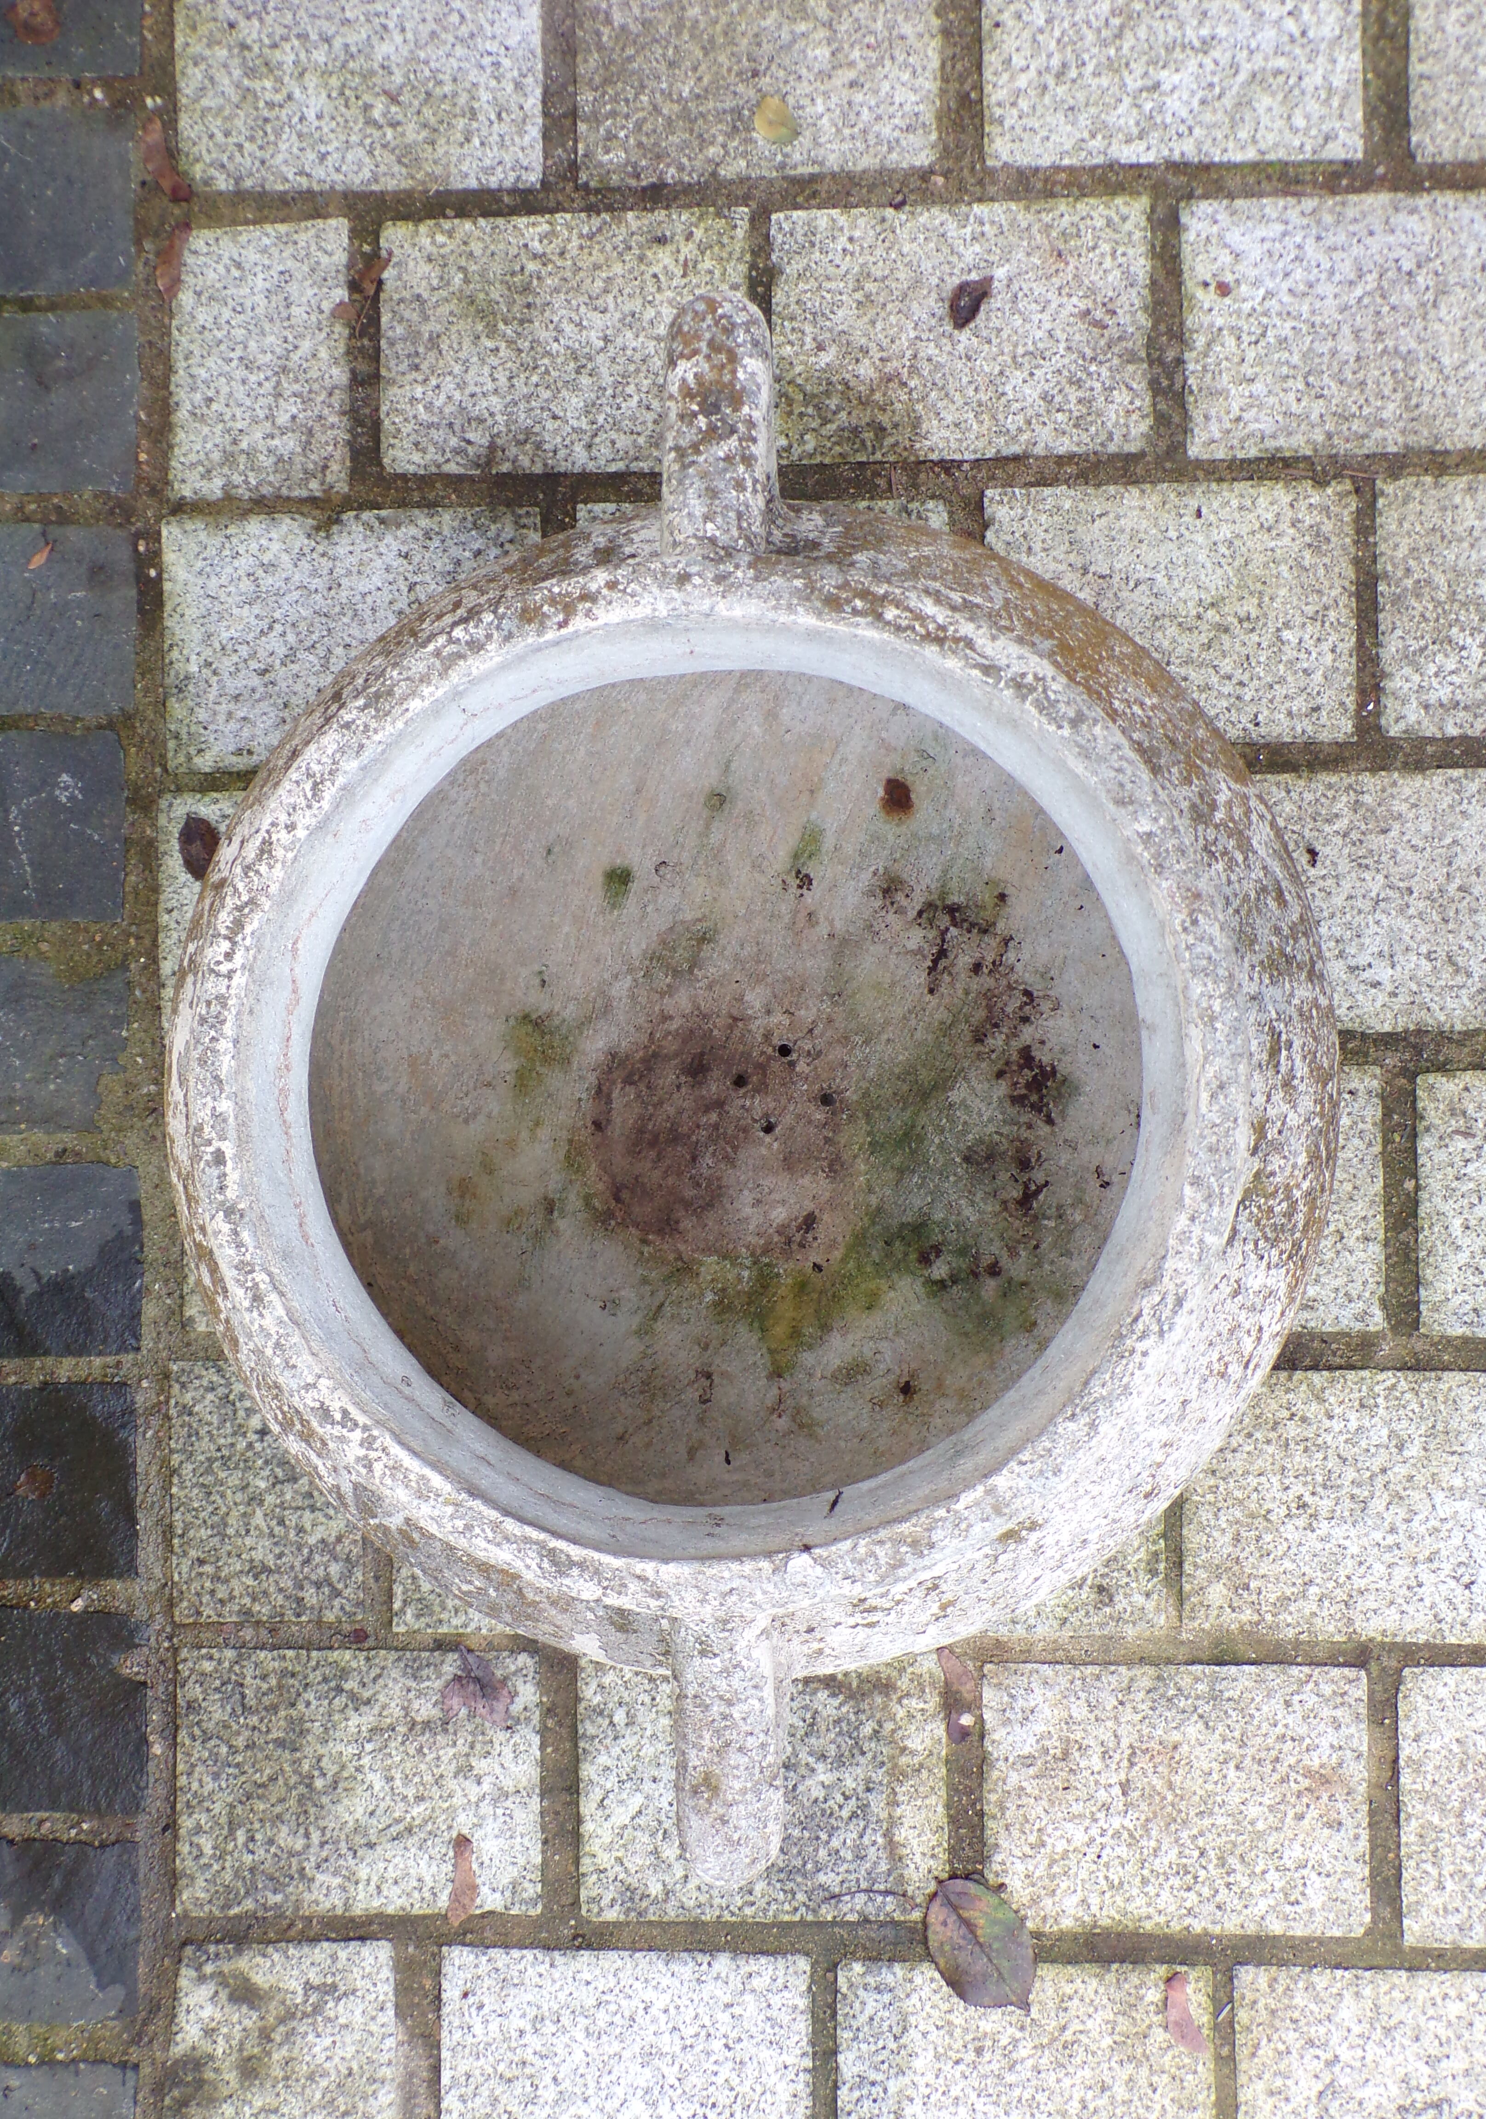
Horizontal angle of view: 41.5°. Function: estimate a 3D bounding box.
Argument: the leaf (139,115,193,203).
[{"bbox_3d":[-0.325,-0.501,1.092,0.017,0.007,0.052,-25,88,2],"label":"leaf"}]

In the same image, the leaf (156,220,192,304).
[{"bbox_3d":[-0.319,-0.447,1.098,0.017,0.005,0.047,14,90,4],"label":"leaf"}]

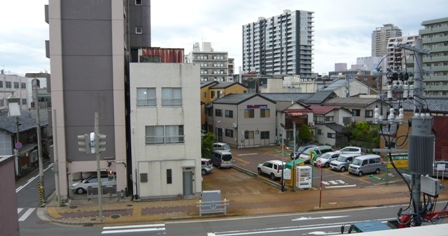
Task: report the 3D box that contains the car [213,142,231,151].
[{"bbox_3d":[-0.861,4.301,52.075,3.700,1.500,1.650,3,5,38],"label":"car"}]

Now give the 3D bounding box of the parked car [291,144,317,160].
[{"bbox_3d":[11.081,4.401,48.116,4.400,1.520,1.700,-2,4,-26],"label":"parked car"}]

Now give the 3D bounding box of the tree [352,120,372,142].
[{"bbox_3d":[21.918,2.521,57.816,2.900,3.800,2.800,0,4,0],"label":"tree"}]

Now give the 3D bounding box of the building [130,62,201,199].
[{"bbox_3d":[-5.738,0.708,33.921,5.750,11.000,9.000,-1,4,-15],"label":"building"}]

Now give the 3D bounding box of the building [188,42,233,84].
[{"bbox_3d":[-5.308,-15.446,146.286,17.500,28.000,12.000,-1,4,-12],"label":"building"}]

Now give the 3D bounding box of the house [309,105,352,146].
[{"bbox_3d":[18.208,1.126,61.026,5.600,6.200,6.800,-2,4,-26],"label":"house"}]

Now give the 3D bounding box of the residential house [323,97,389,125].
[{"bbox_3d":[24.501,0.127,67.677,6.600,7.200,10.500,-2,4,-26],"label":"residential house"}]

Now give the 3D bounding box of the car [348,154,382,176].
[{"bbox_3d":[14.882,4.941,38.267,3.400,1.850,1.480,-2,4,-24],"label":"car"}]

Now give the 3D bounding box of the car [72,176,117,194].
[{"bbox_3d":[-11.011,5.664,31.854,4.400,1.520,1.700,-1,4,-9],"label":"car"}]

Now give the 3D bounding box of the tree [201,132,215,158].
[{"bbox_3d":[-2.169,3.625,45.819,2.300,3.650,2.300,0,4,0],"label":"tree"}]

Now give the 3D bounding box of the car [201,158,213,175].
[{"bbox_3d":[-3.165,5.009,39.931,3.700,1.620,1.580,1,4,22],"label":"car"}]

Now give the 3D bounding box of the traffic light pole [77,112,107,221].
[{"bbox_3d":[-8.877,3.299,24.577,1.800,7.200,0.700,-1,4,-10],"label":"traffic light pole"}]

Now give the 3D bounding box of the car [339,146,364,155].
[{"bbox_3d":[16.082,4.464,46.820,4.400,1.500,1.700,-1,4,-10],"label":"car"}]

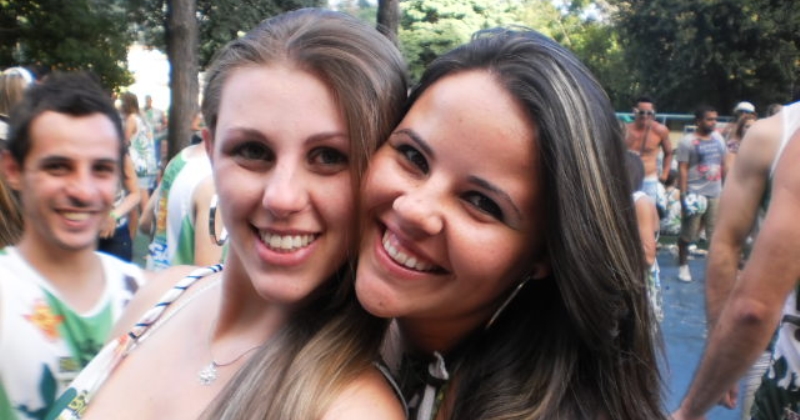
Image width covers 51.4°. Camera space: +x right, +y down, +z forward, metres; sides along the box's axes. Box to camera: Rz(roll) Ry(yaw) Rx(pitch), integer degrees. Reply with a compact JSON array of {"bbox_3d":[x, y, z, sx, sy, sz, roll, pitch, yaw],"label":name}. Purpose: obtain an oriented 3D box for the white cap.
[{"bbox_3d":[3.813,-1.141,9.200,0.180,0.130,0.250,0,6,-13],"label":"white cap"}]

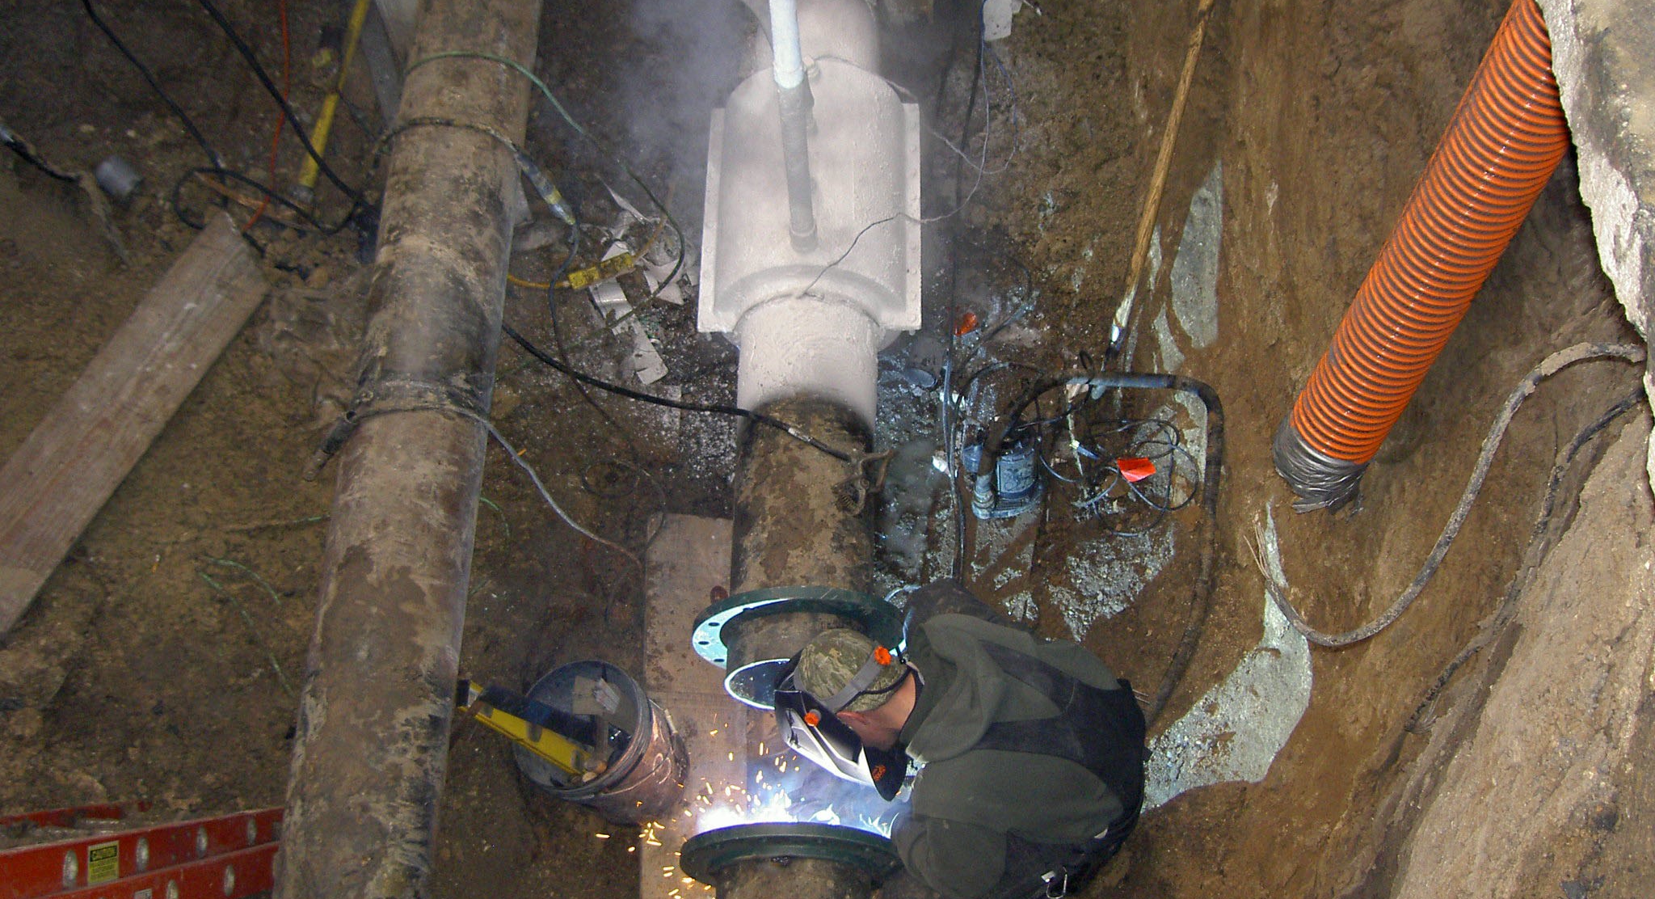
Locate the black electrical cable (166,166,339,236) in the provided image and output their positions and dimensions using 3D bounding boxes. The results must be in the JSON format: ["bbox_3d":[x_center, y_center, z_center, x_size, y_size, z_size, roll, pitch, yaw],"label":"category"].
[{"bbox_3d":[-1.465,-0.635,4.785,0.440,0.070,0.170,14,63,8],"label":"black electrical cable"}]

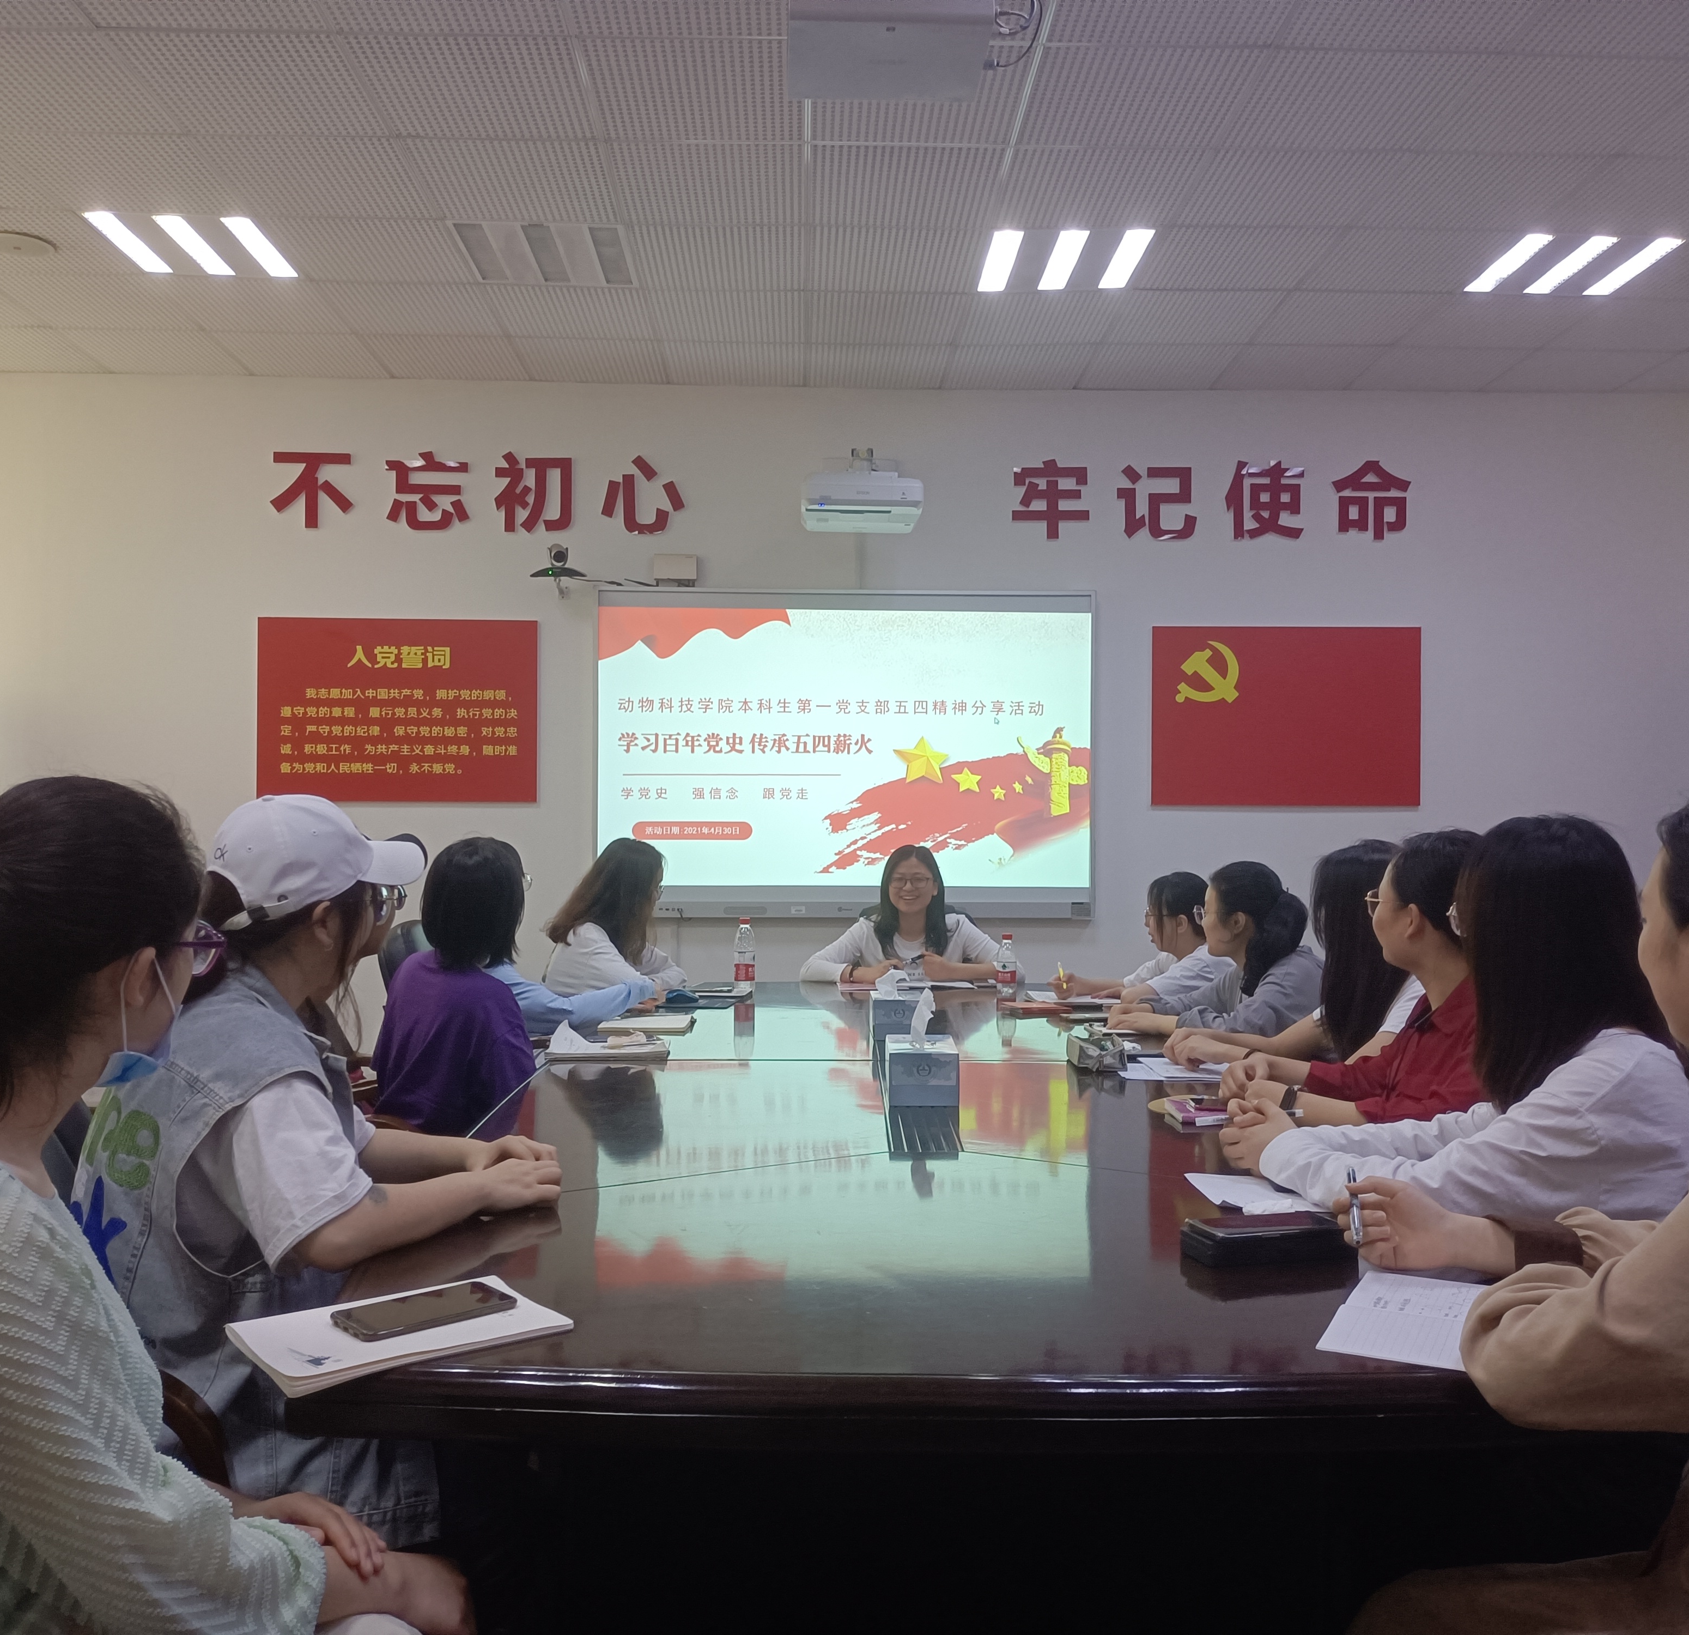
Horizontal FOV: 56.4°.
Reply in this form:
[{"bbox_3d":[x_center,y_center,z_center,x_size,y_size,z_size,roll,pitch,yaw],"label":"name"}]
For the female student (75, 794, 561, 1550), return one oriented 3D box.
[{"bbox_3d":[-0.635,0.603,1.918,0.610,1.270,0.480,1,-2,-35],"label":"female student"}]

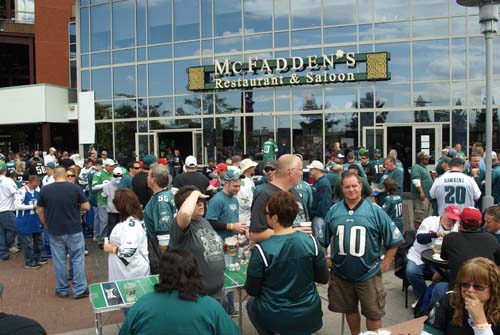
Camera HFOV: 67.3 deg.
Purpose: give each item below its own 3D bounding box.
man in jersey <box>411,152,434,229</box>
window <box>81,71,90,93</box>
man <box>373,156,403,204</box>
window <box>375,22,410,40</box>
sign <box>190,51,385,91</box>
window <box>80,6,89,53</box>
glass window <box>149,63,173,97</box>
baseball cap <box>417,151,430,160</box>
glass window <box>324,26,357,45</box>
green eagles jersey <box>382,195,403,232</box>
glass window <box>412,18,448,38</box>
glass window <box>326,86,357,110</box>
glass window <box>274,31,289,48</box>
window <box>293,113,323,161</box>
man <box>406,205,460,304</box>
[{"bbox_3d":[3.353,0.632,7.300,0.450,1.830,0.580,0,3,13],"label":"man in jersey"},{"bbox_3d":[-8.159,-4.051,18.555,0.532,1.534,0.080,0,3,18],"label":"window"},{"bbox_3d":[2.478,0.704,6.718,0.500,1.800,0.520,-1,1,-27],"label":"man"},{"bbox_3d":[5.209,-4.988,13.700,1.220,0.651,0.100,0,1,12],"label":"window"},{"bbox_3d":[1.273,-3.833,15.046,8.242,1.094,0.300,0,3,15],"label":"sign"},{"bbox_3d":[-8.437,-7.031,19.200,0.580,2.350,0.080,0,3,20],"label":"window"},{"bbox_3d":[-4.106,-4.066,17.182,1.296,1.534,0.080,0,3,18],"label":"glass window"},{"bbox_3d":[3.419,-0.236,7.400,0.270,0.150,0.180,0,3,20],"label":"baseball cap"},{"bbox_3d":[3.523,-5.196,14.690,1.296,0.666,0.080,0,3,18],"label":"glass window"},{"bbox_3d":[2.475,0.822,6.500,0.440,0.630,0.260,-3,3,-33],"label":"green eagles jersey"},{"bbox_3d":[6.618,-5.127,13.765,1.296,0.666,0.080,0,3,18],"label":"glass window"},{"bbox_3d":[3.409,-2.612,14.165,1.220,0.870,0.100,0,1,14],"label":"glass window"},{"bbox_3d":[1.248,-4.980,14.661,0.524,0.651,0.100,0,1,15],"label":"glass window"},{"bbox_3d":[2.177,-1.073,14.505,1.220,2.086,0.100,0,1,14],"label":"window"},{"bbox_3d":[2.236,1.066,4.550,0.540,1.220,0.700,-3,4,-43],"label":"man"}]

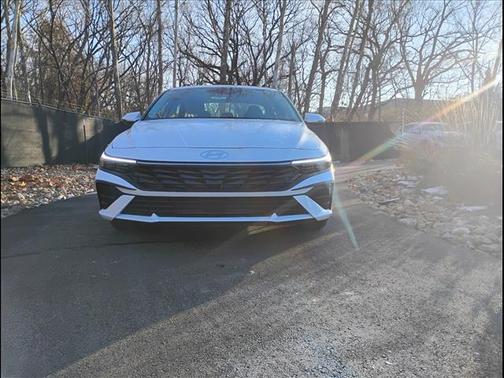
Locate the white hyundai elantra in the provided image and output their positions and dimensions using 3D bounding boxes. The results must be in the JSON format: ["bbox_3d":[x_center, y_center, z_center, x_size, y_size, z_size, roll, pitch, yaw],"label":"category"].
[{"bbox_3d":[-0.307,-0.487,4.838,1.860,1.420,4.680,0,5,-2],"label":"white hyundai elantra"}]

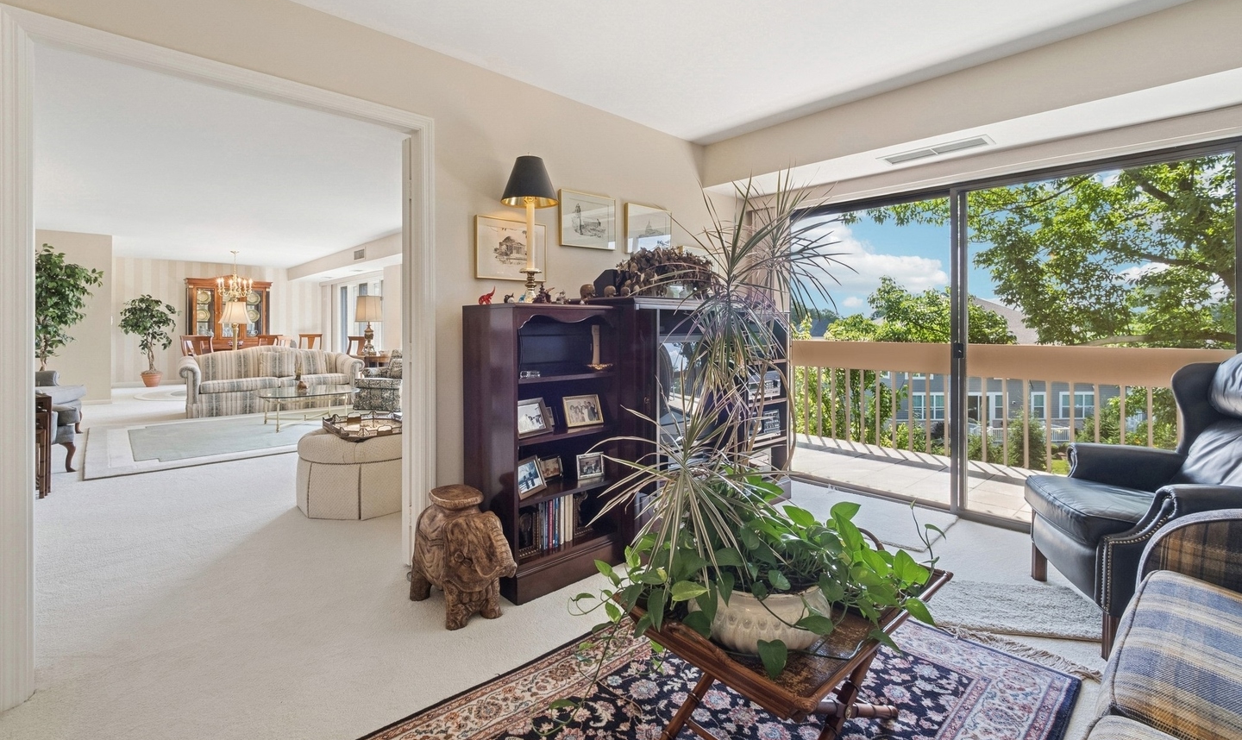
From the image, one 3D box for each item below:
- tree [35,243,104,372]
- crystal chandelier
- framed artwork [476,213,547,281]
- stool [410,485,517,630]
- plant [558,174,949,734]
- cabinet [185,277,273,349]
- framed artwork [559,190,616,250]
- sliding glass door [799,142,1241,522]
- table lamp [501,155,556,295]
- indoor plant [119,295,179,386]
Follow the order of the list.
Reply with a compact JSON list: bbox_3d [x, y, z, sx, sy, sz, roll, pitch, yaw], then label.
[{"bbox_3d":[-7.320,-0.500,6.420,1.000,2.200,1.000,-3,5,-41],"label":"tree"},{"bbox_3d":[-6.680,-1.620,8.700,0.530,0.870,0.530,-3,5,-41],"label":"crystal chandelier"},{"bbox_3d":[-0.573,-0.645,2.704,0.429,0.324,0.027,-3,4,-40],"label":"framed artwork"},{"bbox_3d":[-0.677,0.756,2.101,0.487,0.477,0.245,3,5,44],"label":"stool"},{"bbox_3d":[0.390,0.190,1.400,1.000,1.420,0.800,0,4,0],"label":"plant"},{"bbox_3d":[-7.840,-0.800,10.080,1.380,2.130,0.450,-3,5,-41],"label":"cabinet"},{"bbox_3d":[-0.183,-0.899,3.035,0.427,0.325,0.027,-3,4,-40],"label":"framed artwork"},{"bbox_3d":[2.115,-0.120,3.099,2.183,2.053,0.098,3,5,44],"label":"sliding glass door"},{"bbox_3d":[-0.436,-0.665,2.390,0.270,0.700,0.270,0,4,0],"label":"table lamp"},{"bbox_3d":[-8.740,-0.540,9.300,0.800,1.720,0.780,-3,5,-41],"label":"indoor plant"}]

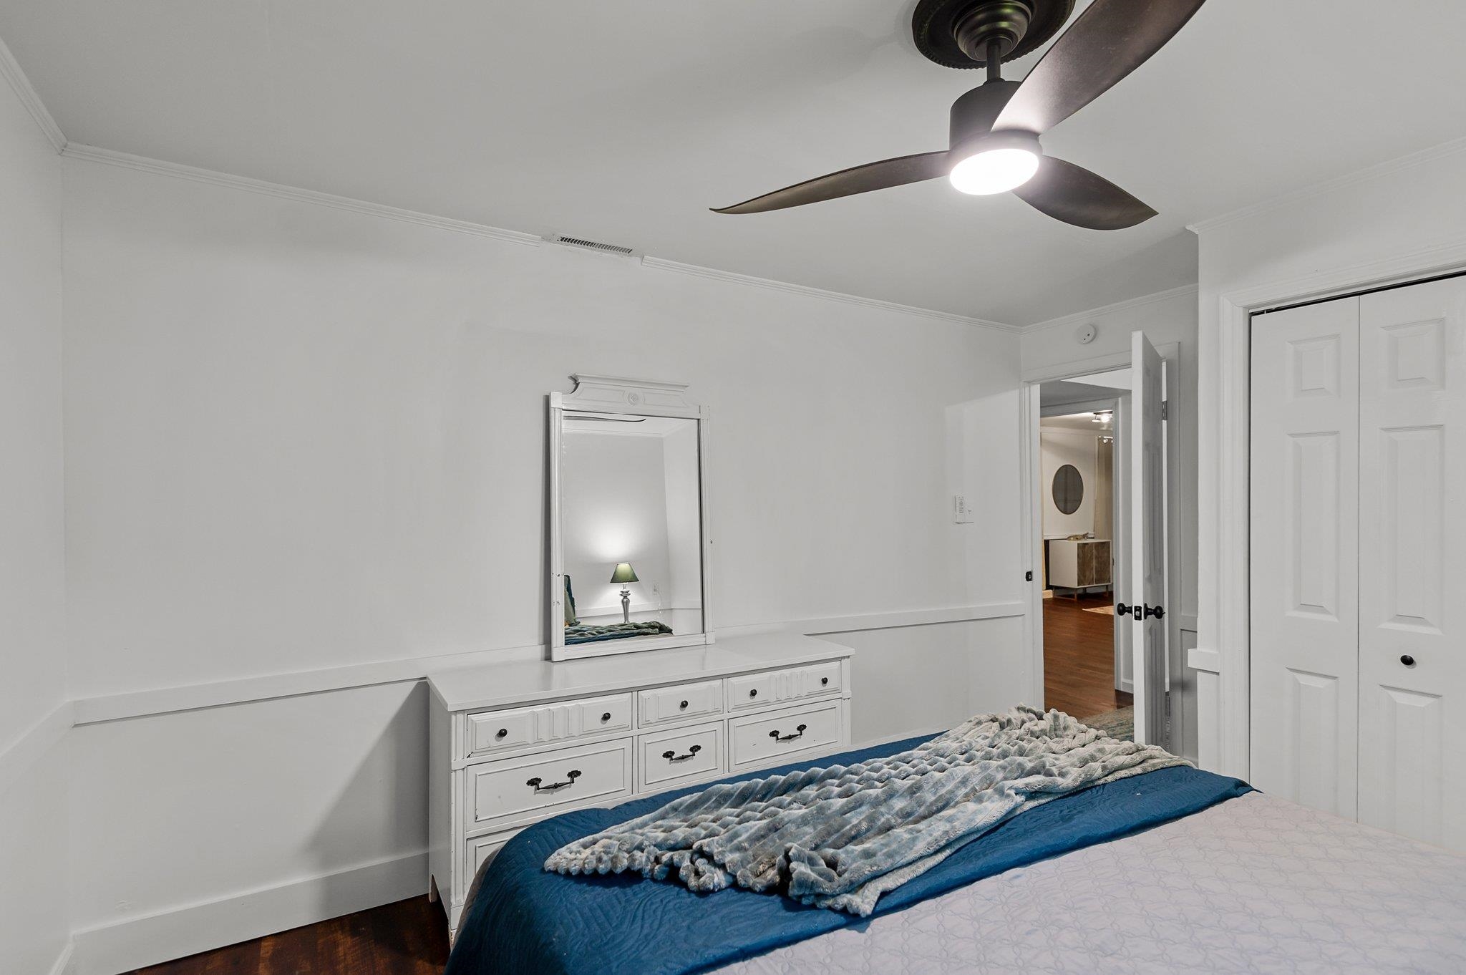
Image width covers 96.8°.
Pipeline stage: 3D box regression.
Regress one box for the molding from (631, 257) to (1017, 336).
[{"bbox_3d":[0.679,-0.936,3.282,2.400,0.034,0.027,1,-1,-29],"label":"molding"}]

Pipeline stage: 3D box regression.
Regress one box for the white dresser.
[{"bbox_3d":[-0.274,1.056,2.509,1.597,0.765,0.405,1,-1,-29],"label":"white dresser"}]

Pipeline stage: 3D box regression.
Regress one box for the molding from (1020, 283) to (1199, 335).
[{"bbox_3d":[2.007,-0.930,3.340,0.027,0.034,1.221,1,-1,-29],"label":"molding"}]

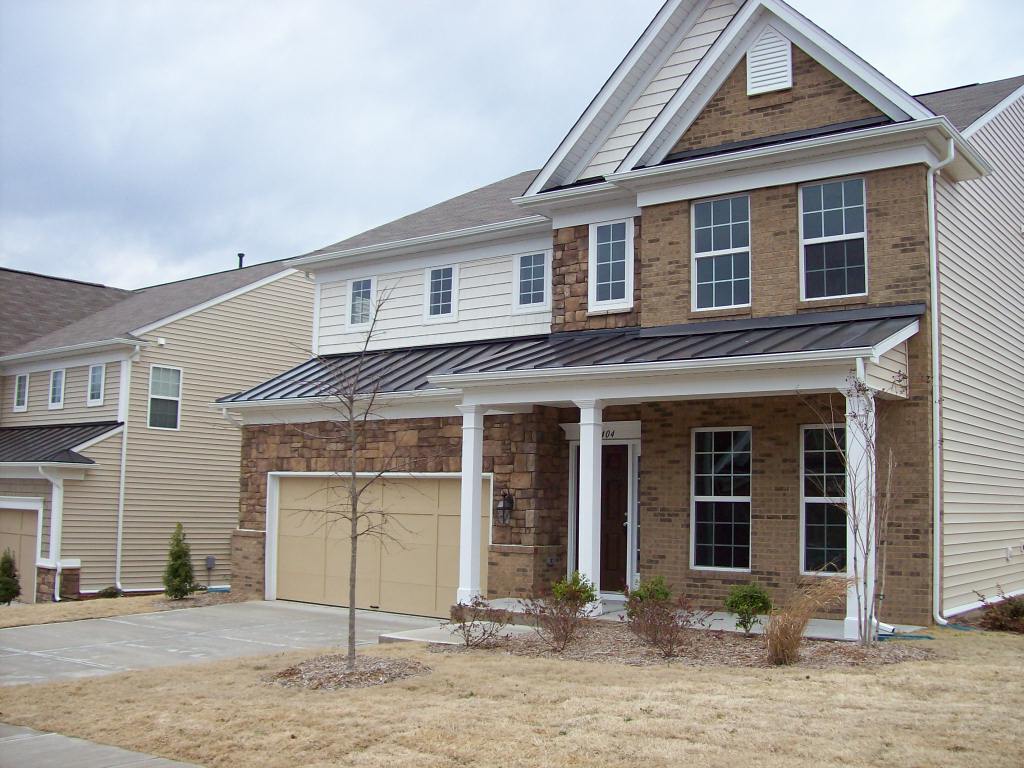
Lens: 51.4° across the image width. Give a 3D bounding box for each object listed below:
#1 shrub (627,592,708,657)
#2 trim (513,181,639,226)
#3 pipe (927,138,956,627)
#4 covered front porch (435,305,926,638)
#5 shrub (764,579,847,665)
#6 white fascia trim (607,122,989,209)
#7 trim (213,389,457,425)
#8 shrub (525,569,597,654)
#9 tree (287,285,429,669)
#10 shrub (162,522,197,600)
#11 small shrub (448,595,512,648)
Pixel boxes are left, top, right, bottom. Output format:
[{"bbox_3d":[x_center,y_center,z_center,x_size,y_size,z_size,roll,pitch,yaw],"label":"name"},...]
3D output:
[{"bbox_3d":[1.537,2.371,10.457,0.699,0.627,0.664,1,-6,0],"label":"shrub"},{"bbox_3d":[1.021,-2.649,16.002,2.158,0.431,0.525,-3,-7,36],"label":"trim"},{"bbox_3d":[5.160,-0.044,12.675,0.317,5.791,0.346,-3,-7,36],"label":"pipe"},{"bbox_3d":[1.942,1.003,13.290,5.831,3.851,2.376,-3,-7,36],"label":"covered front porch"},{"bbox_3d":[2.745,2.231,9.960,0.649,0.795,0.552,-3,-7,36],"label":"shrub"},{"bbox_3d":[3.859,-2.724,14.666,4.594,0.411,2.287,-3,-7,36],"label":"white fascia trim"},{"bbox_3d":[-2.872,0.413,17.171,5.742,0.386,0.396,-3,-7,36],"label":"trim"},{"bbox_3d":[0.494,2.368,11.084,0.652,0.825,0.619,-3,-7,36],"label":"shrub"},{"bbox_3d":[-1.550,0.928,10.682,1.189,3.669,1.189,1,-6,0],"label":"tree"},{"bbox_3d":[-5.648,3.015,18.089,0.489,1.280,0.489,-3,-7,36],"label":"shrub"},{"bbox_3d":[-0.345,2.600,11.656,0.594,0.572,0.564,-3,-7,36],"label":"small shrub"}]

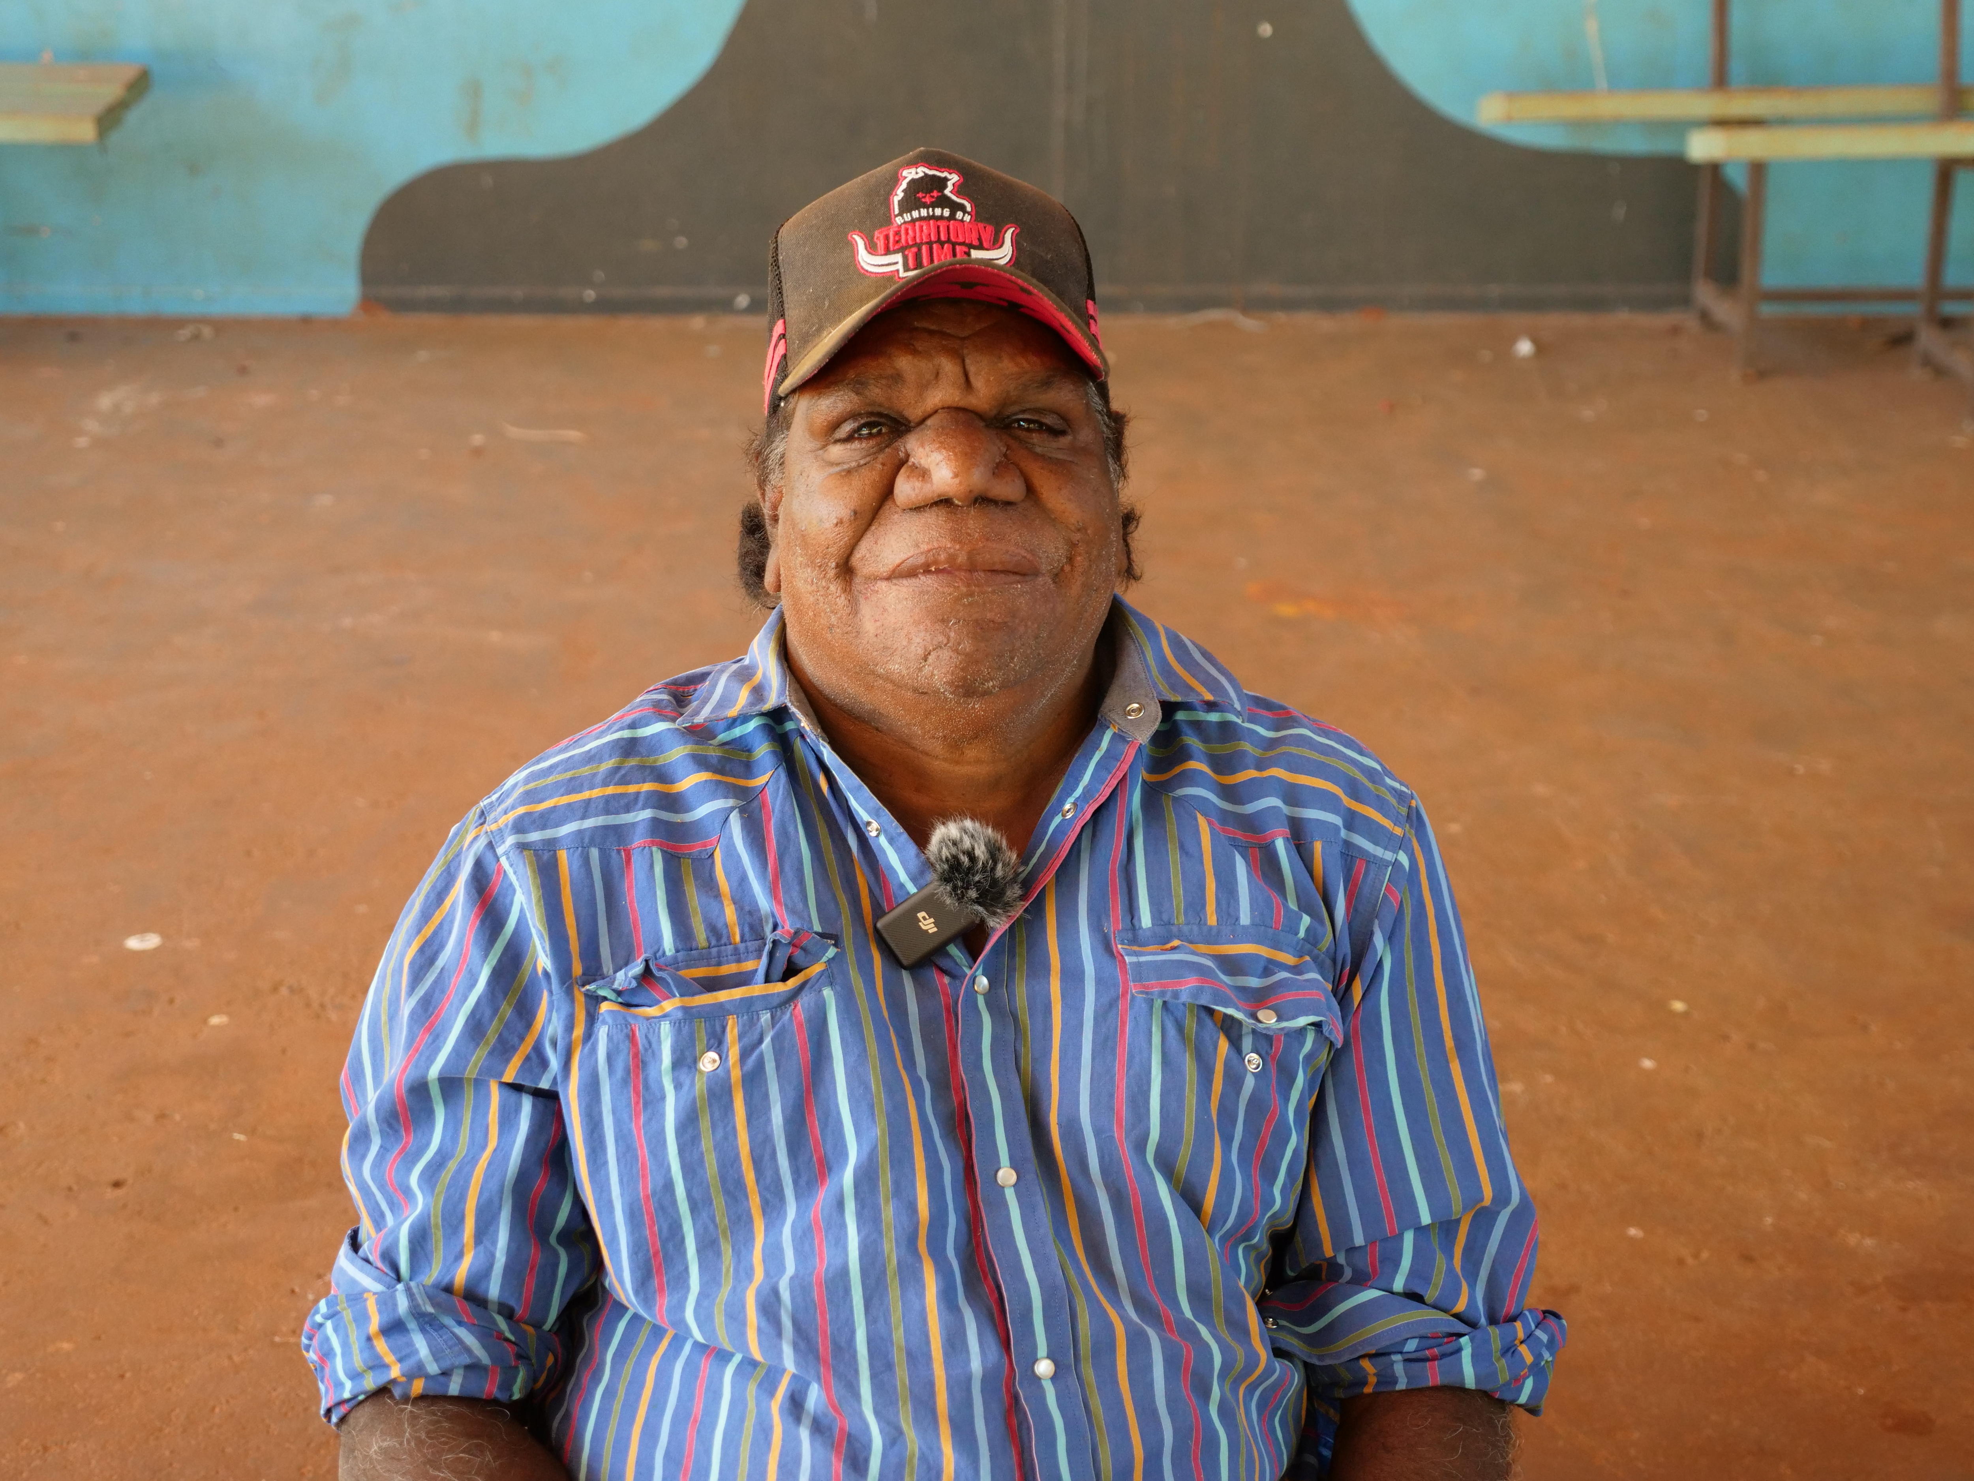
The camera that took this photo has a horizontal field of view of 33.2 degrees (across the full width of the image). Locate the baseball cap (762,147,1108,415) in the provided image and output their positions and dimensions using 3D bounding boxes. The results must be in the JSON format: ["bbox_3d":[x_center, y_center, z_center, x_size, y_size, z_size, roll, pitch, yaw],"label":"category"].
[{"bbox_3d":[-0.026,-0.220,1.633,0.177,0.145,0.262,-2,-14,-6],"label":"baseball cap"}]

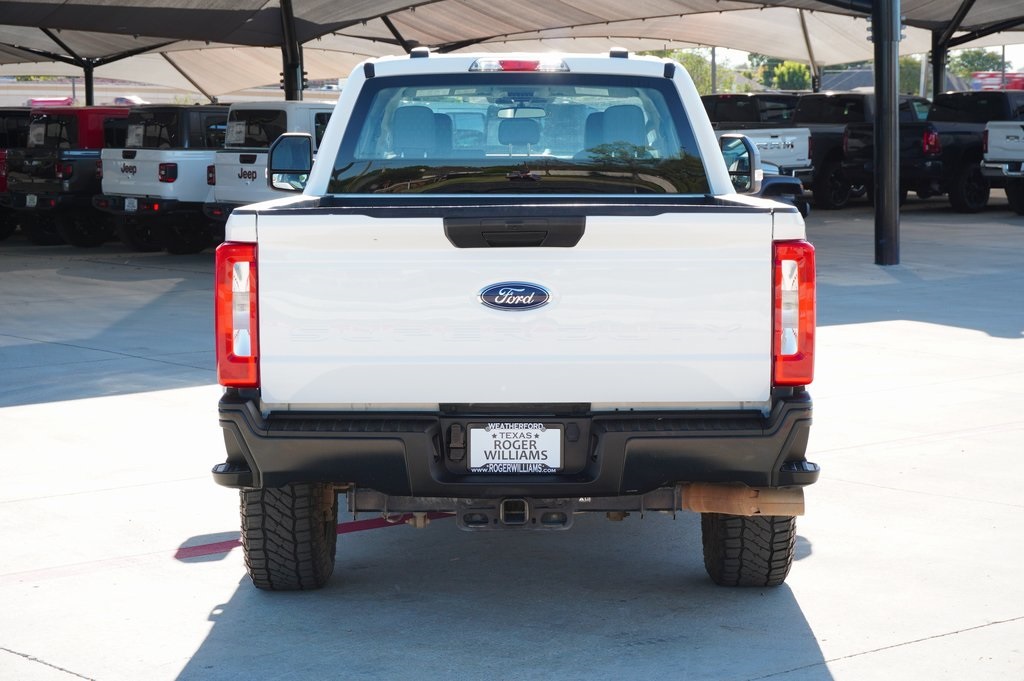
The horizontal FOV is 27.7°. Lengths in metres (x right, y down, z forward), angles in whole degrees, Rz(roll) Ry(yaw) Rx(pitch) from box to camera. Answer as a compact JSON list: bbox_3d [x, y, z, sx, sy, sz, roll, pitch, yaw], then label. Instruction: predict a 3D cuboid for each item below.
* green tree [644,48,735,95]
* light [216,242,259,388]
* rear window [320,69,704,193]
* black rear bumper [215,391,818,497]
[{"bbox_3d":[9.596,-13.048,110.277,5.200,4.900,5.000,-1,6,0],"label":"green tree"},{"bbox_3d":[-0.900,-0.083,6.819,0.142,0.480,0.150,-1,7,1],"label":"light"},{"bbox_3d":[0.033,-0.911,9.130,1.660,0.535,0.120,0,-4,1],"label":"rear window"},{"bbox_3d":[0.017,0.325,6.821,2.000,0.320,0.400,-1,7,1],"label":"black rear bumper"}]

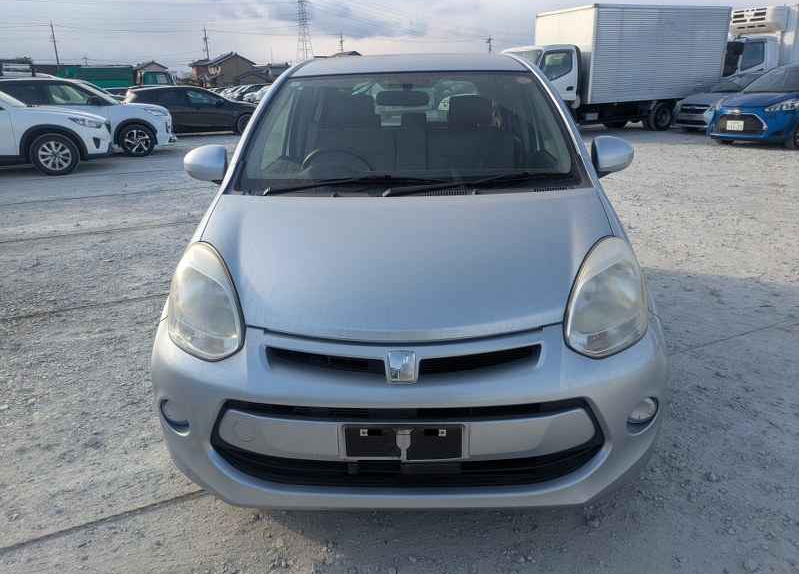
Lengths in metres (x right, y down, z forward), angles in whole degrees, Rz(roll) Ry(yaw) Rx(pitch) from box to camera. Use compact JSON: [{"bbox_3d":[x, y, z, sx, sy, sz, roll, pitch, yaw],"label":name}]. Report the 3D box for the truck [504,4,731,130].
[{"bbox_3d":[5.290,-5.655,15.149,6.050,2.980,2.250,-9,21,-20],"label":"truck"}]

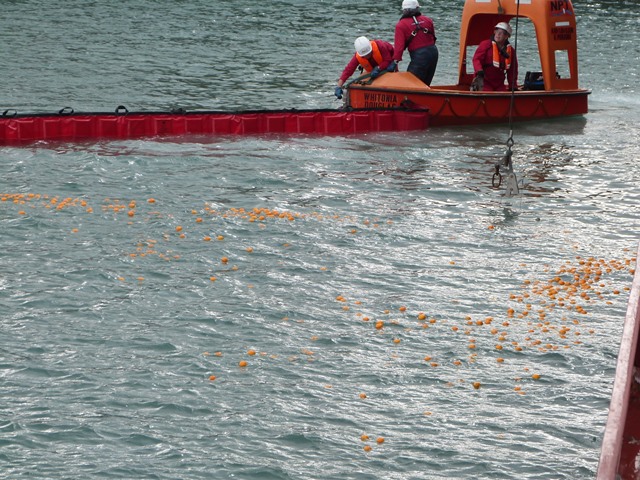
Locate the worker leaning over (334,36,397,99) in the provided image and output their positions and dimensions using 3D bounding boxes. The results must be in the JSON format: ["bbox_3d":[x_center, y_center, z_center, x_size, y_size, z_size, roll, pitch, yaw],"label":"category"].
[{"bbox_3d":[0.679,-2.364,45.957,0.750,1.150,0.880,6,11,30],"label":"worker leaning over"}]

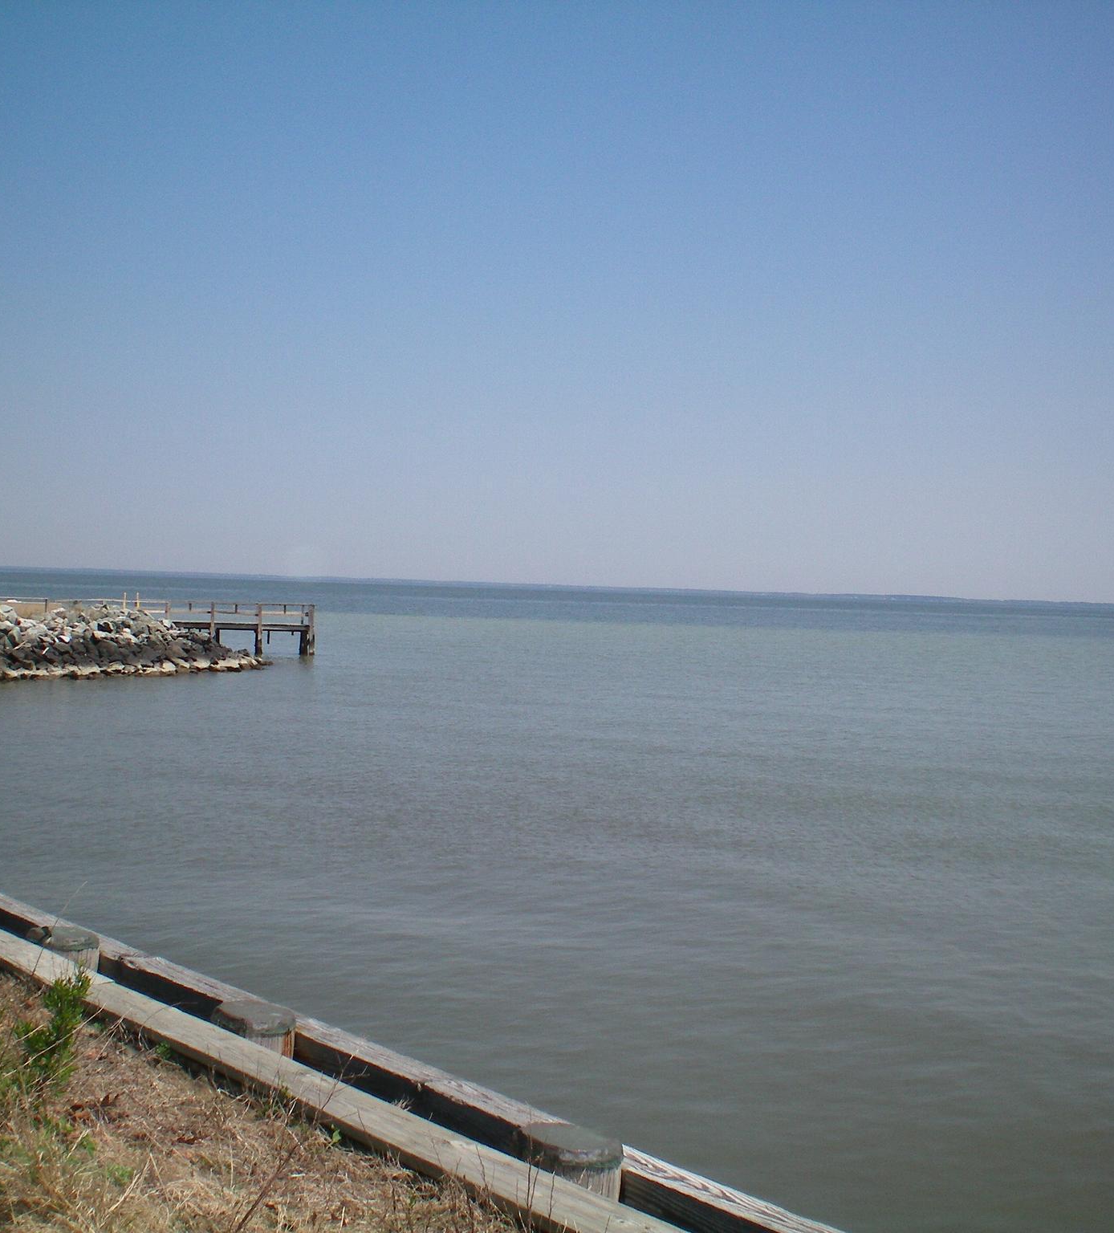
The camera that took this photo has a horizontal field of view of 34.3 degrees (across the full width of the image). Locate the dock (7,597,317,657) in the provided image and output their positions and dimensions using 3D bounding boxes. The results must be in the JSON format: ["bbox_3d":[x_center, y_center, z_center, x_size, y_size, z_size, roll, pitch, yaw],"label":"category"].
[{"bbox_3d":[-18.600,0.436,85.100,14.000,2.450,2.500,2,1,-17],"label":"dock"}]

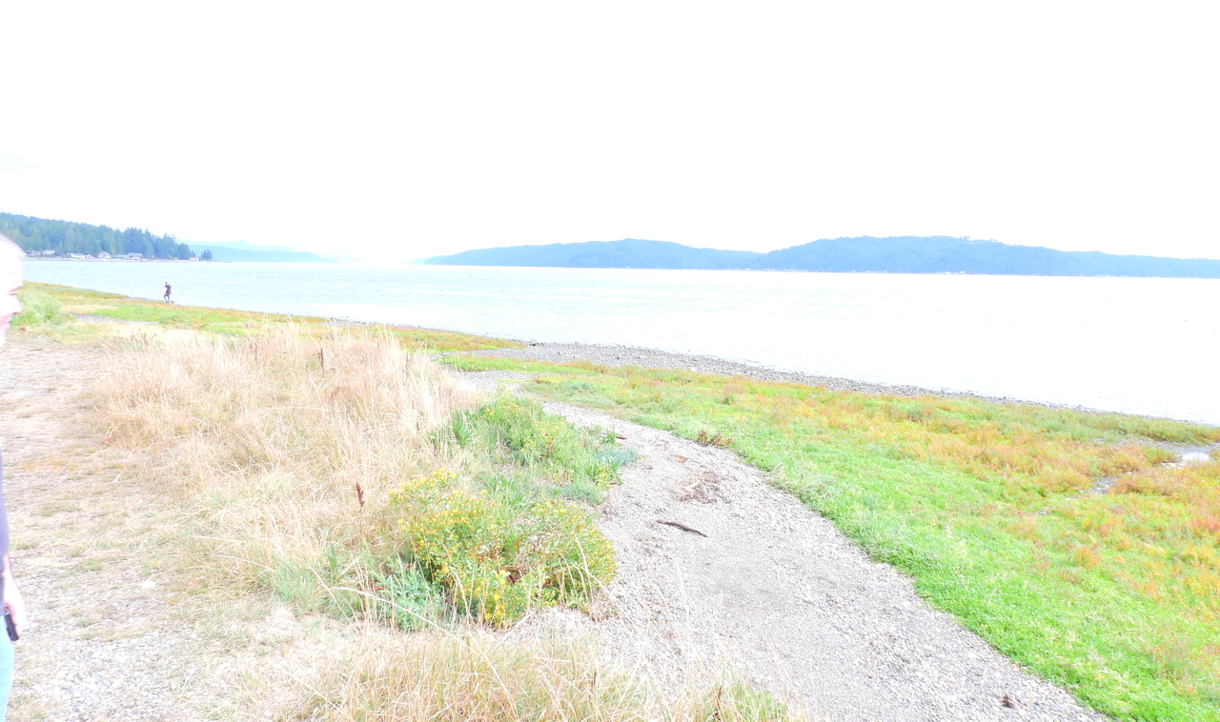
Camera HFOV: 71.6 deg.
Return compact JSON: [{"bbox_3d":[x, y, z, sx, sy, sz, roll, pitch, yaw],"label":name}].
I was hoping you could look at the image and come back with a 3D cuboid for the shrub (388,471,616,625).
[{"bbox_3d":[-0.617,1.005,4.862,1.250,0.550,1.050,1,6,0],"label":"shrub"}]

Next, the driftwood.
[{"bbox_3d":[0.543,1.258,6.380,0.421,0.050,0.070,5,8,34],"label":"driftwood"}]

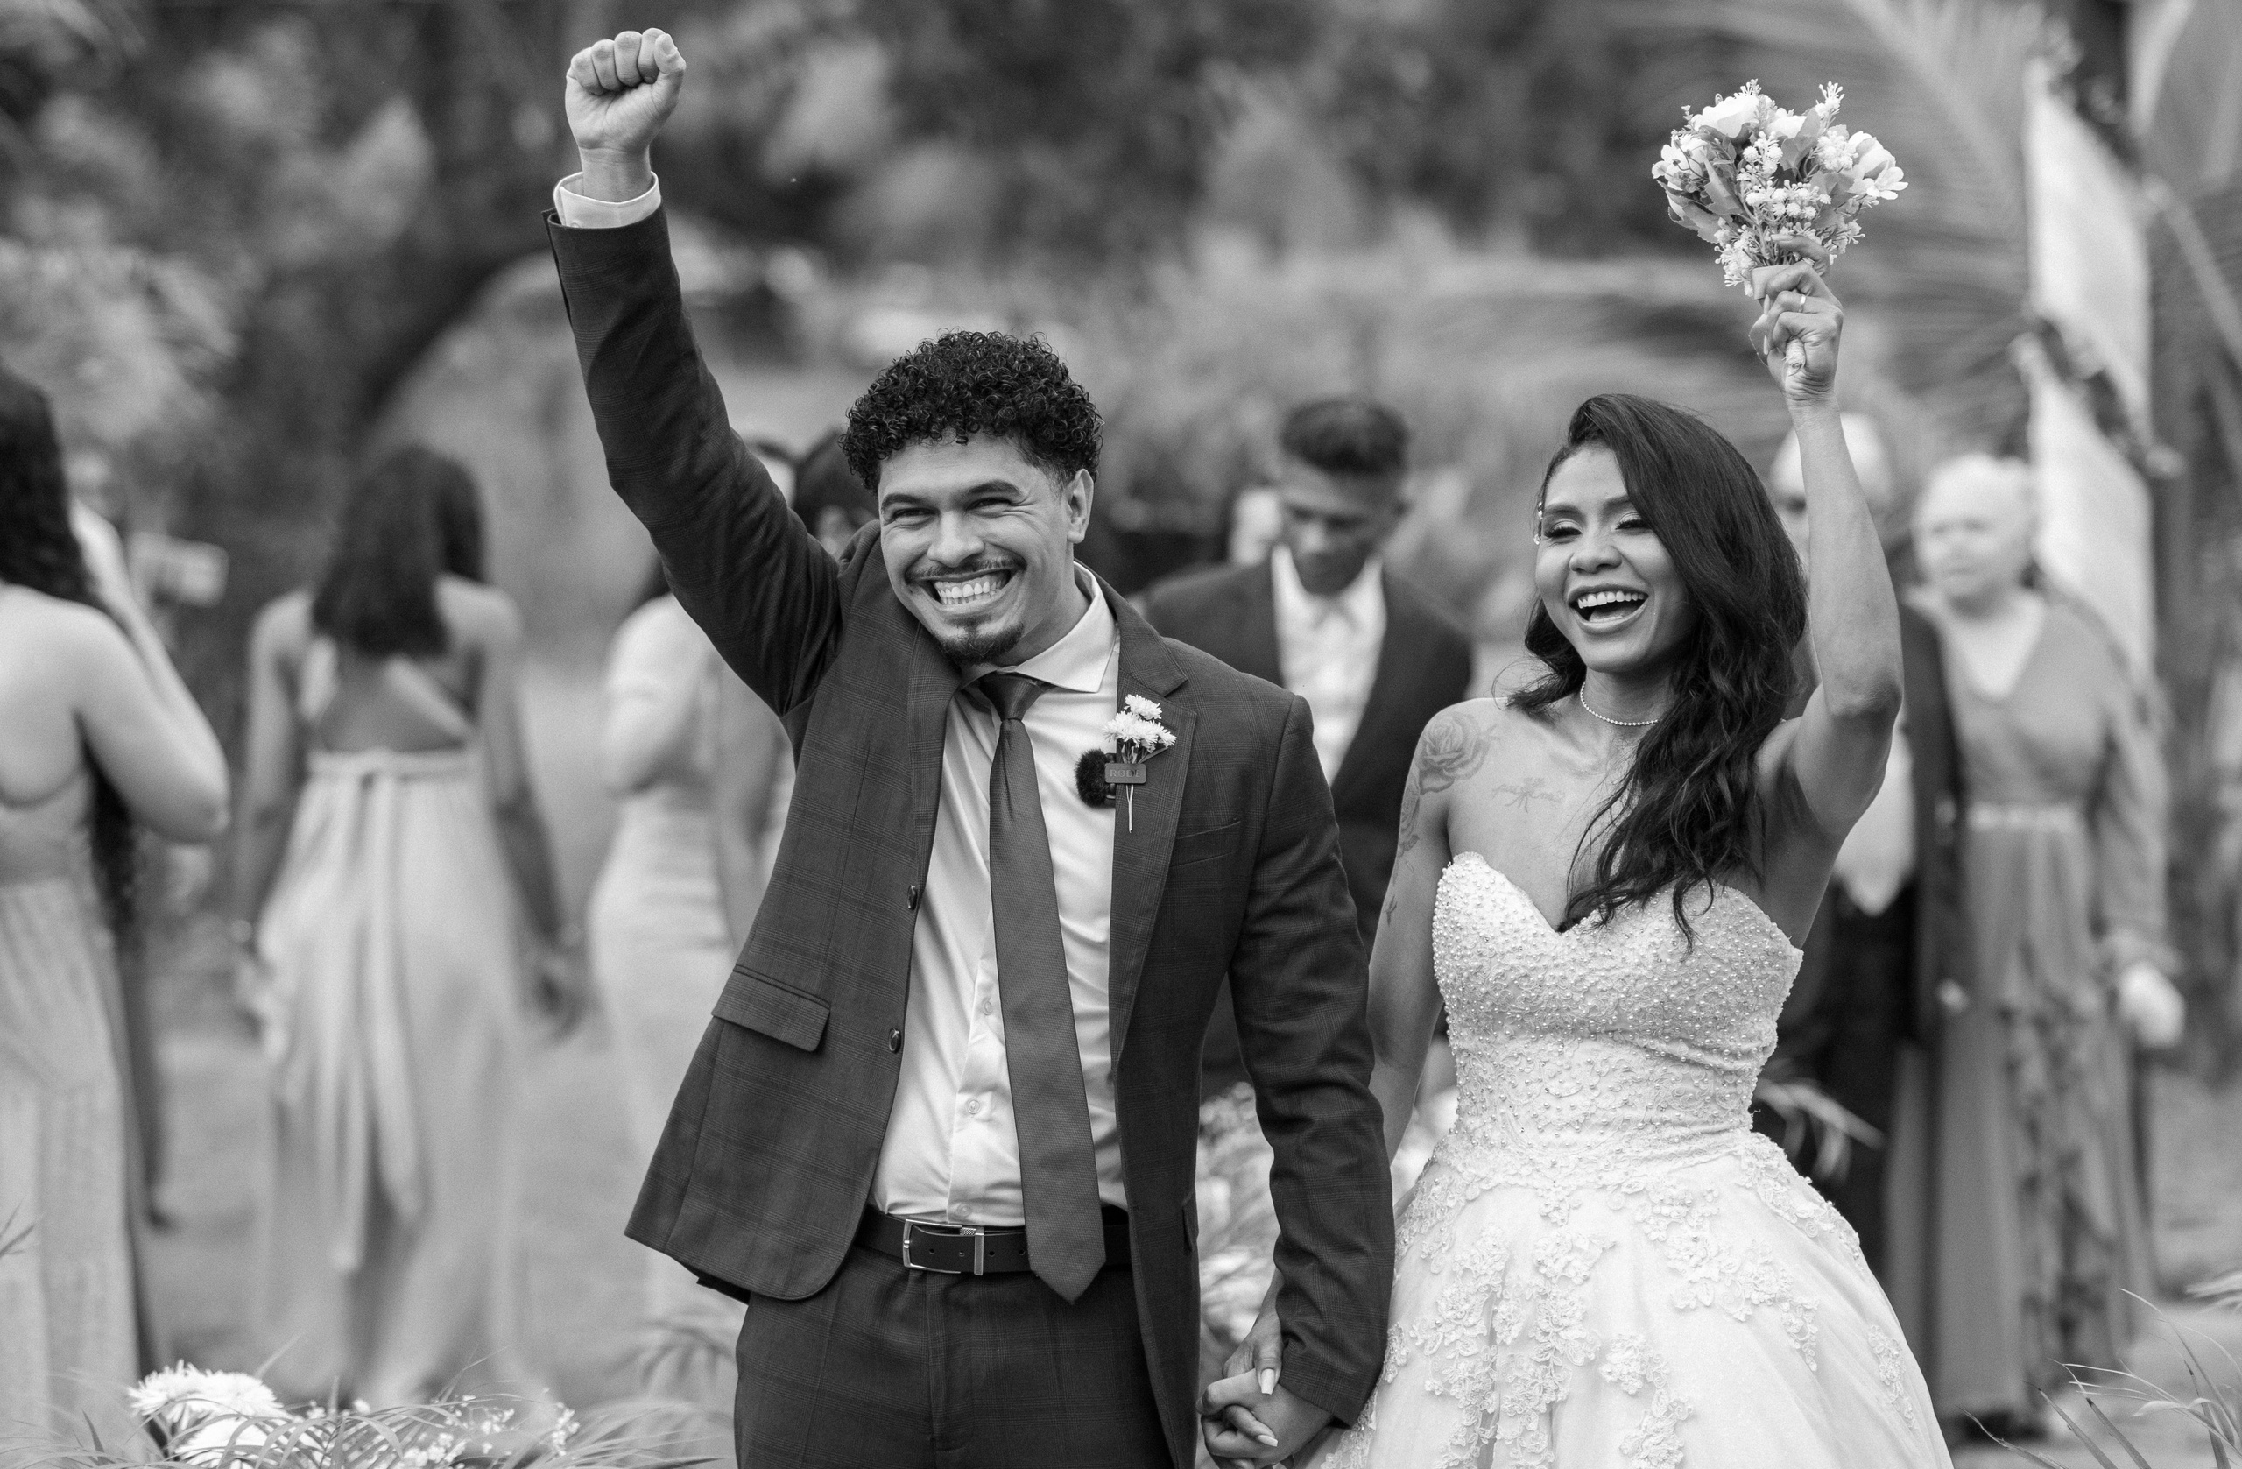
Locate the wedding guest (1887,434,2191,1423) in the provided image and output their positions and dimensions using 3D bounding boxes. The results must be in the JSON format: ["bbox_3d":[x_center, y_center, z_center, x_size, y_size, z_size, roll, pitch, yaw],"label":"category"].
[{"bbox_3d":[1.512,0.351,13.119,0.520,1.640,0.420,0,2,14],"label":"wedding guest"}]

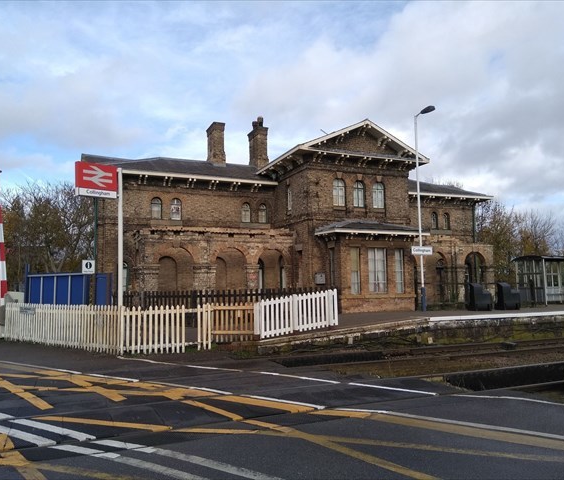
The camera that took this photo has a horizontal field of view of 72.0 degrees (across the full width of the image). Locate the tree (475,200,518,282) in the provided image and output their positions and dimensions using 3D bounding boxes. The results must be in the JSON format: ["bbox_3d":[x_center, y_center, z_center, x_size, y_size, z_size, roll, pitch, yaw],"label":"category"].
[{"bbox_3d":[17.722,0.451,31.612,4.300,7.453,4.300,2,-6,-20],"label":"tree"}]

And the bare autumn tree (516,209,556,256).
[{"bbox_3d":[24.953,0.805,37.593,4.500,7.819,4.500,2,-6,-20],"label":"bare autumn tree"}]

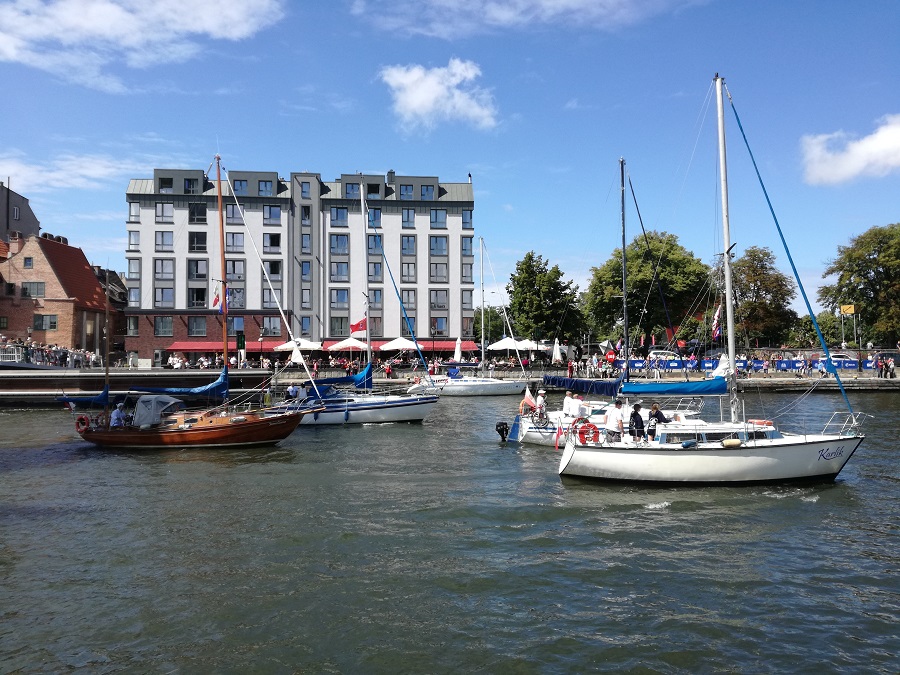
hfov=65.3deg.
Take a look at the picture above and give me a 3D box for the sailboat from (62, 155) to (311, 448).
[{"bbox_3d":[-10.163,-1.462,27.627,10.144,11.386,2.700,0,-1,-2],"label":"sailboat"}]

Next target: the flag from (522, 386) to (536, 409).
[{"bbox_3d":[3.214,2.430,28.165,0.560,0.920,0.200,0,-1,0],"label":"flag"}]

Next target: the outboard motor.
[{"bbox_3d":[2.101,3.932,28.041,0.580,1.100,0.400,0,-1,0],"label":"outboard motor"}]

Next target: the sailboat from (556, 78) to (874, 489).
[{"bbox_3d":[7.530,-1.695,20.130,8.790,11.612,2.750,0,-1,-1],"label":"sailboat"}]

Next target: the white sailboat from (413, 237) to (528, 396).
[{"bbox_3d":[1.543,-1.710,57.035,9.825,12.819,3.100,0,-1,-2],"label":"white sailboat"}]

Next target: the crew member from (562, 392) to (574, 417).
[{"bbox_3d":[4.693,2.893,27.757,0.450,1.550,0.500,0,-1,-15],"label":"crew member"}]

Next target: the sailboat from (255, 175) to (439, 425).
[{"bbox_3d":[-5.208,-1.993,36.236,9.437,12.721,3.000,0,-1,-4],"label":"sailboat"}]

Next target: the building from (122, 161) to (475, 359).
[{"bbox_3d":[-16.864,-7.437,85.483,37.800,21.100,16.000,0,-1,-6],"label":"building"}]

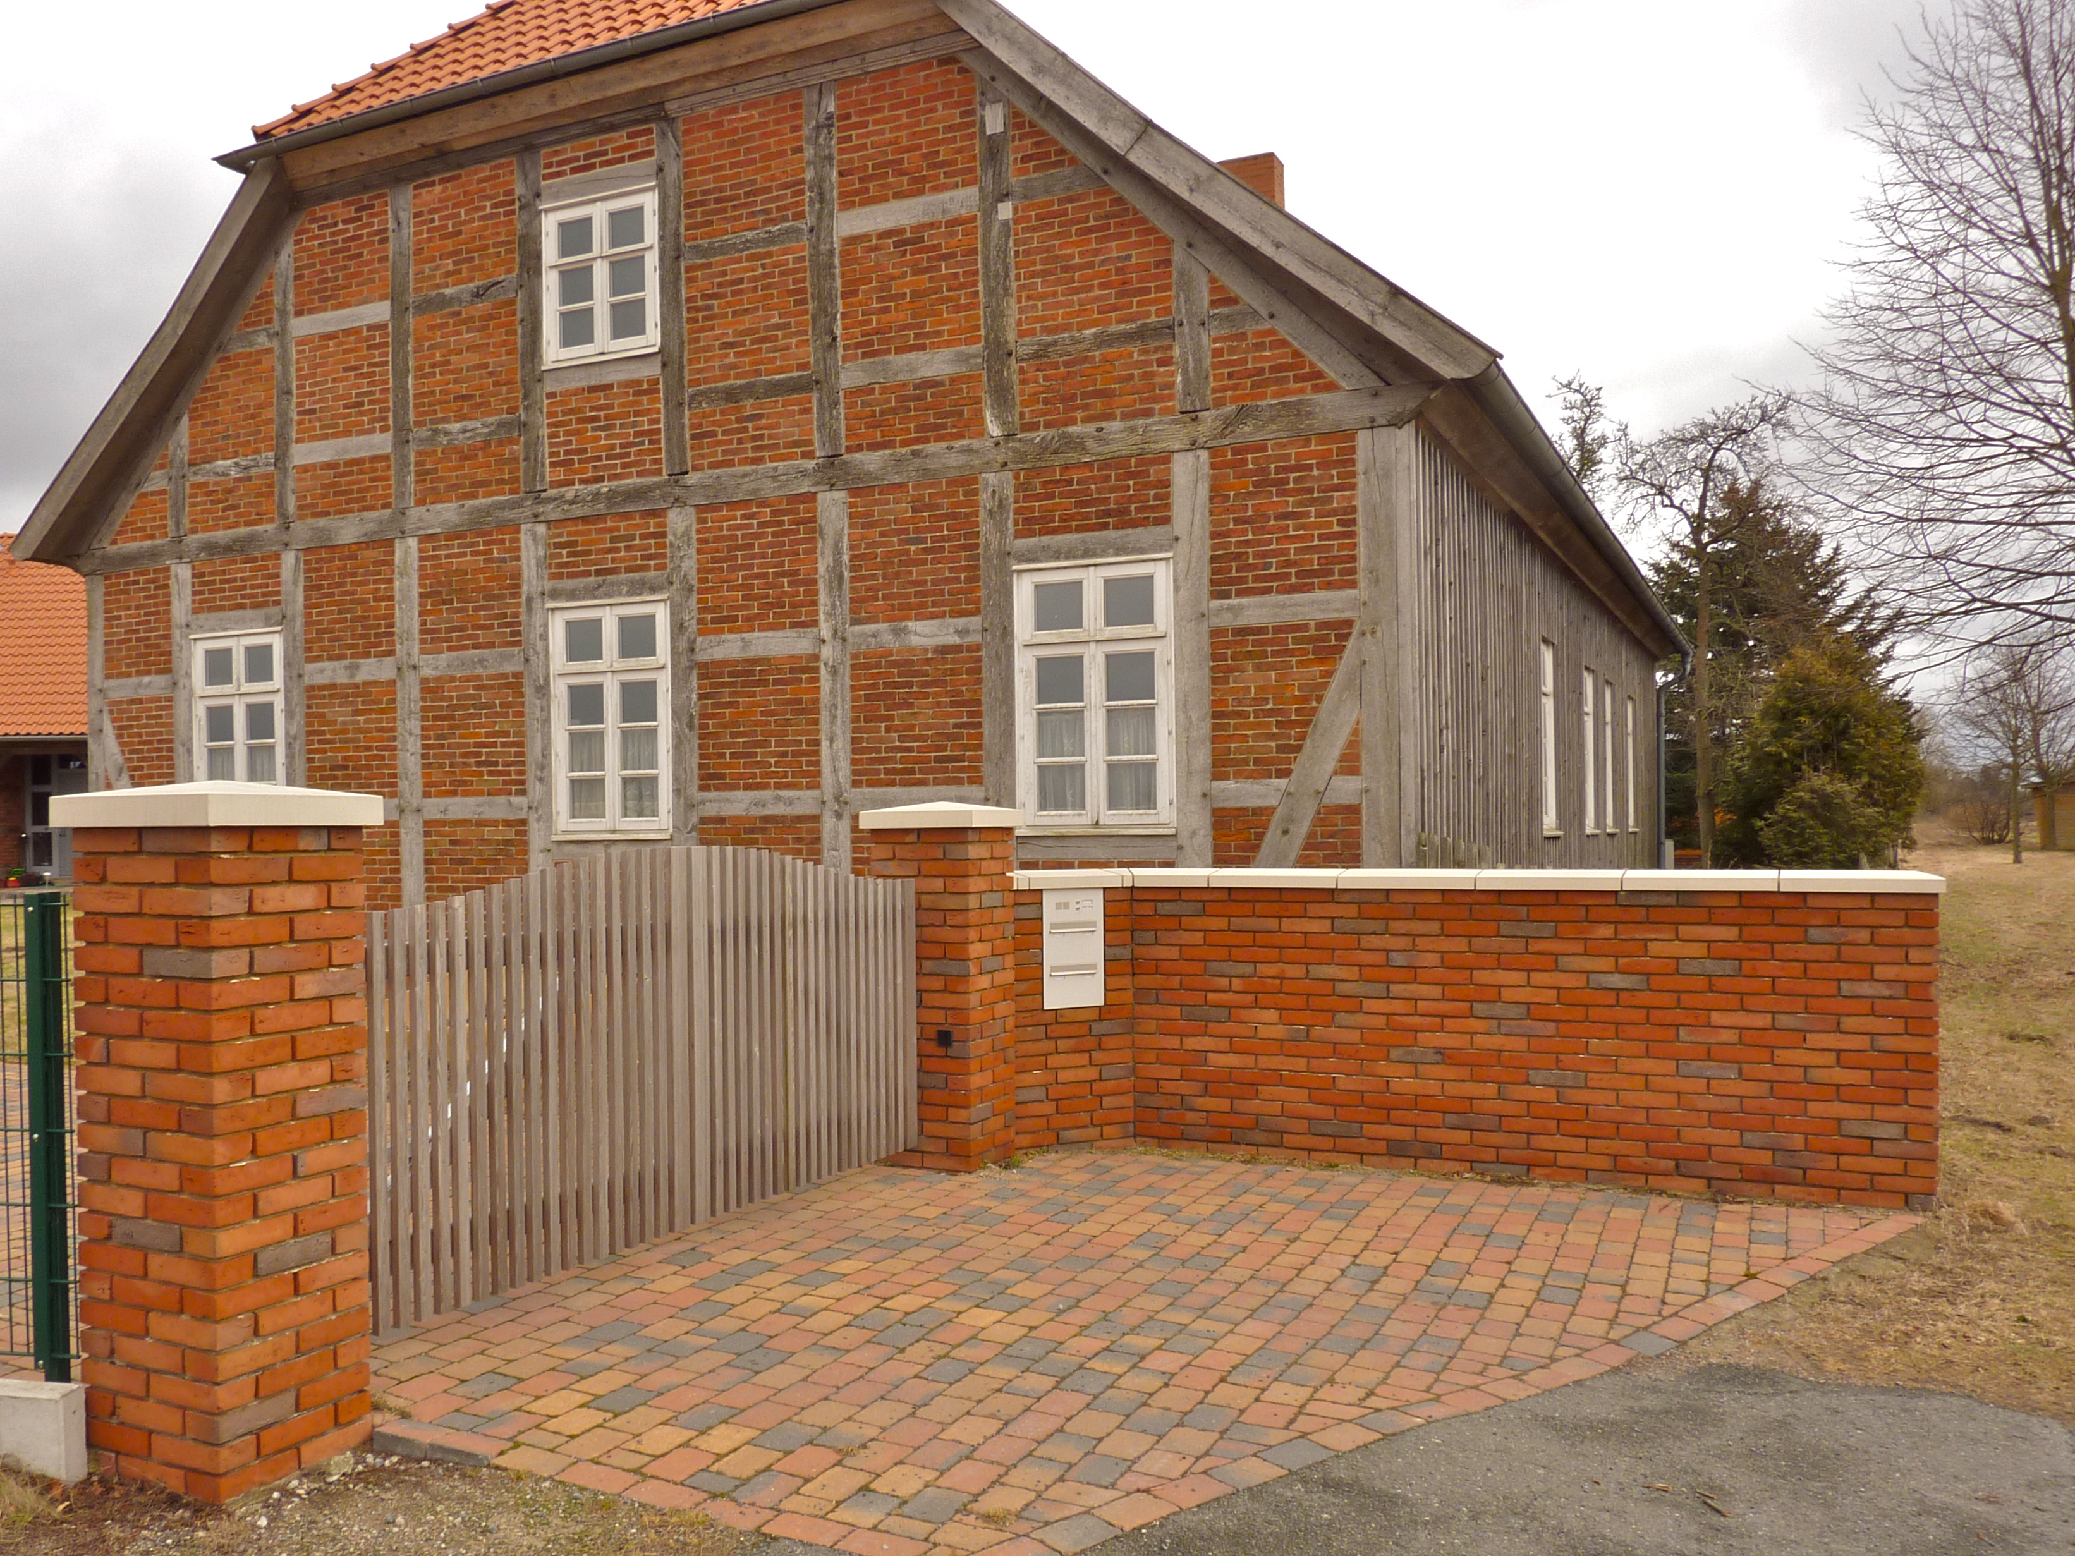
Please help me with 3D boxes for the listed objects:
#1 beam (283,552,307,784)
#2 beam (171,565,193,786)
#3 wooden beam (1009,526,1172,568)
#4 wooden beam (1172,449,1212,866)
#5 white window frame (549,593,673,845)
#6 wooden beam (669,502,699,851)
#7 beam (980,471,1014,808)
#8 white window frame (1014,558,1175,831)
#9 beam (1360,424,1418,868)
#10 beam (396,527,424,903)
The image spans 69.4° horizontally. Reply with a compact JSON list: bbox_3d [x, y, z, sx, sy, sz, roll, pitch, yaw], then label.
[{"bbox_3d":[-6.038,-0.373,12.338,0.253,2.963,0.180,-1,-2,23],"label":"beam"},{"bbox_3d":[-7.254,-0.345,12.859,0.265,2.970,0.180,-1,-2,23],"label":"beam"},{"bbox_3d":[0.378,-1.474,9.612,1.065,0.165,0.180,-1,-2,23],"label":"wooden beam"},{"bbox_3d":[0.996,-0.407,9.185,0.240,3.181,0.200,-1,-1,26],"label":"wooden beam"},{"bbox_3d":[-3.125,-0.423,11.036,1.054,1.727,0.120,-1,-2,23],"label":"white window frame"},{"bbox_3d":[-2.502,-0.467,10.824,0.239,2.969,0.180,-1,-2,23],"label":"wooden beam"},{"bbox_3d":[-0.202,-0.376,9.769,0.242,3.208,0.200,-1,-1,26],"label":"beam"},{"bbox_3d":[0.364,-0.512,9.542,1.078,1.724,0.120,-1,-2,23],"label":"white window frame"},{"bbox_3d":[2.075,-0.435,8.703,0.320,3.177,0.280,-1,-1,26],"label":"beam"},{"bbox_3d":[-4.984,-0.304,12.100,0.264,3.266,0.200,-1,-1,26],"label":"beam"}]

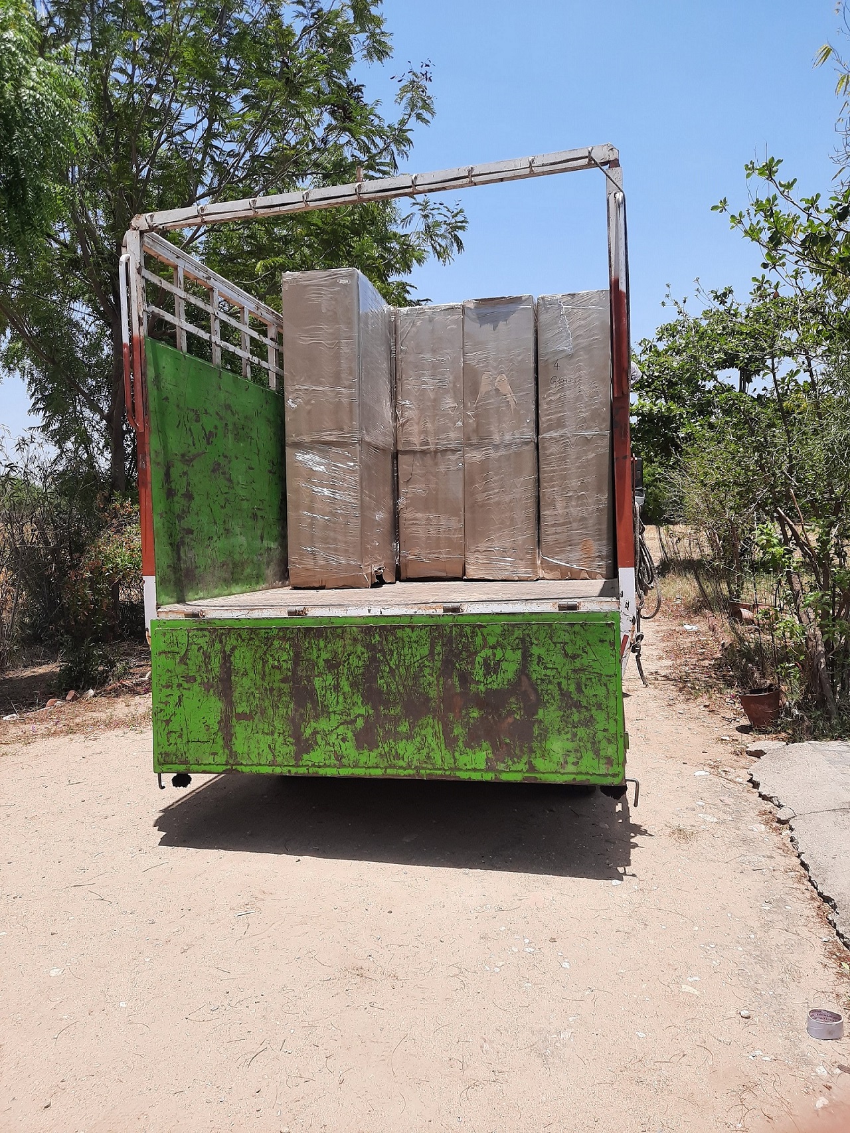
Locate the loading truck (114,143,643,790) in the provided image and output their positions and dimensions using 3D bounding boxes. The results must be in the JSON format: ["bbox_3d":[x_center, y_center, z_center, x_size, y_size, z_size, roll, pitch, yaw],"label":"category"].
[{"bbox_3d":[0.380,-0.260,5.665,2.140,2.667,5.100,-2,2,14],"label":"loading truck"}]

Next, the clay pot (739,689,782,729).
[{"bbox_3d":[2.171,0.905,5.296,0.272,0.225,0.272,-2,2,14],"label":"clay pot"}]

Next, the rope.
[{"bbox_3d":[0.899,-0.007,3.318,0.130,0.450,0.200,-2,2,14],"label":"rope"}]

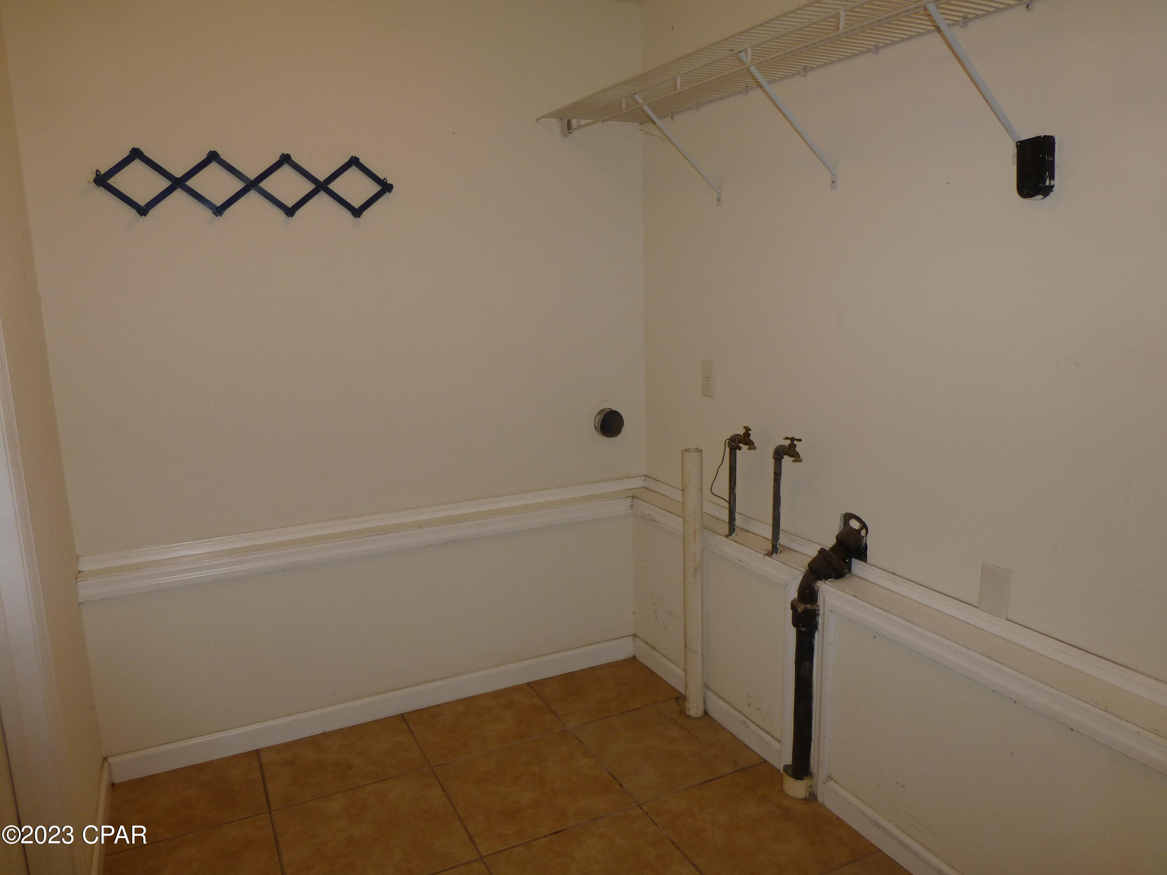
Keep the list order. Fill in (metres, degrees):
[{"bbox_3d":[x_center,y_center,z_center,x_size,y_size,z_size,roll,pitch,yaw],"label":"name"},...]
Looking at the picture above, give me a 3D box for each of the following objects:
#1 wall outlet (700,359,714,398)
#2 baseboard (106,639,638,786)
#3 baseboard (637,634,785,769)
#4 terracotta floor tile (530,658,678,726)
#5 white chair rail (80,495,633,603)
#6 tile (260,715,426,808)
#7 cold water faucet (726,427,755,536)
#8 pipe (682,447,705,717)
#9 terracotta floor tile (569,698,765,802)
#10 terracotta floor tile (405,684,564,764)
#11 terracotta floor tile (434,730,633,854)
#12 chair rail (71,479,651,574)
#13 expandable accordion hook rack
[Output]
[{"bbox_3d":[0.389,-0.182,2.544,0.008,0.115,0.071,-6,12,-26],"label":"wall outlet"},{"bbox_3d":[-0.565,0.850,2.634,1.692,0.087,0.013,-6,12,-26],"label":"baseboard"},{"bbox_3d":[0.373,0.827,2.608,0.013,0.084,0.815,-6,12,-26],"label":"baseboard"},{"bbox_3d":[0.069,0.854,2.740,0.428,0.009,0.320,-6,12,-26],"label":"terracotta floor tile"},{"bbox_3d":[-0.578,0.322,2.498,1.680,0.063,0.020,-6,12,-26],"label":"white chair rail"},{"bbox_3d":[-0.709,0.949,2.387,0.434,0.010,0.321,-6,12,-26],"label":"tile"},{"bbox_3d":[0.456,0.132,2.335,0.042,0.335,0.119,-6,12,-26],"label":"cold water faucet"},{"bbox_3d":[0.338,0.457,2.480,0.060,0.863,0.060,-2,13,1],"label":"pipe"},{"bbox_3d":[0.238,0.915,2.407,0.428,0.009,0.427,-6,12,-26],"label":"terracotta floor tile"},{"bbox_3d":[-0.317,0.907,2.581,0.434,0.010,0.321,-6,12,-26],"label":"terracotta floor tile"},{"bbox_3d":[-0.147,0.970,2.252,0.434,0.010,0.419,-6,12,-26],"label":"terracotta floor tile"},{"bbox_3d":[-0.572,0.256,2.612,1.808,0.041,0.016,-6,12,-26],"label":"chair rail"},{"bbox_3d":[-0.907,-0.695,2.239,0.757,0.167,0.038,-6,12,-26],"label":"expandable accordion hook rack"}]

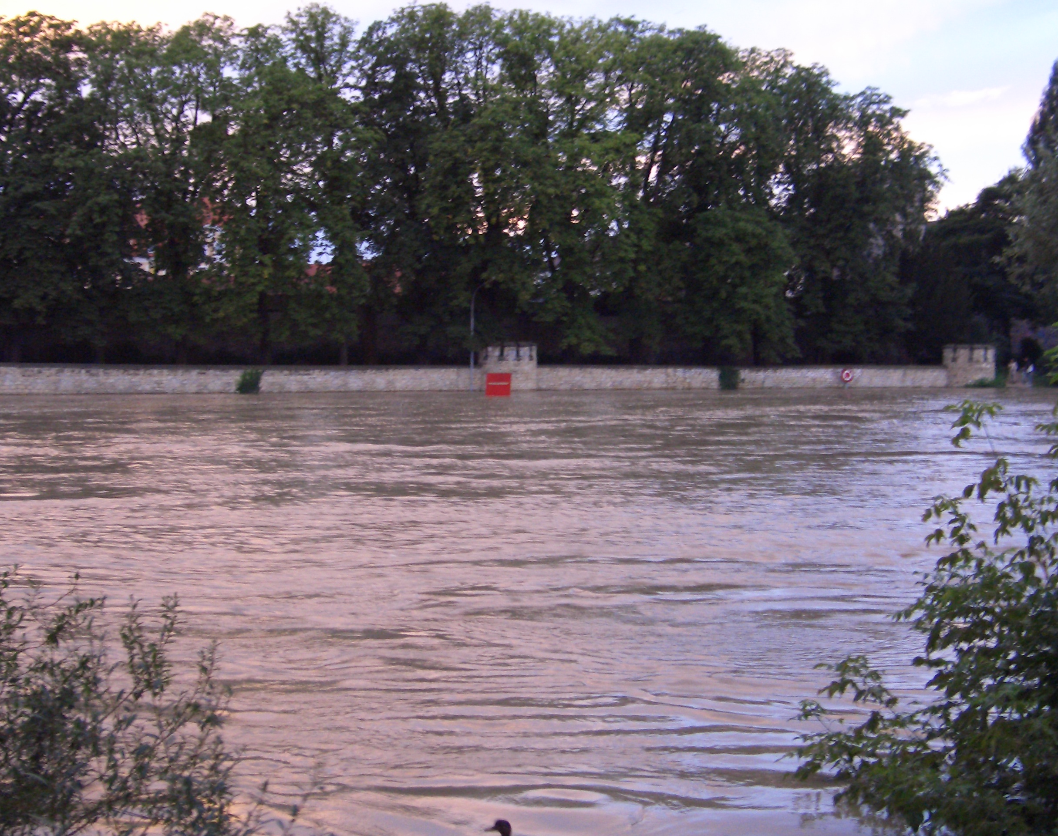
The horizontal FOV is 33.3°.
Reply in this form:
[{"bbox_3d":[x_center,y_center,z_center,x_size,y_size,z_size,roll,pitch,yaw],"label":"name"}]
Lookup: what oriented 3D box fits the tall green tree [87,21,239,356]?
[{"bbox_3d":[-21.449,-13.042,103.000,8.910,20.870,8.300,0,2,0],"label":"tall green tree"}]

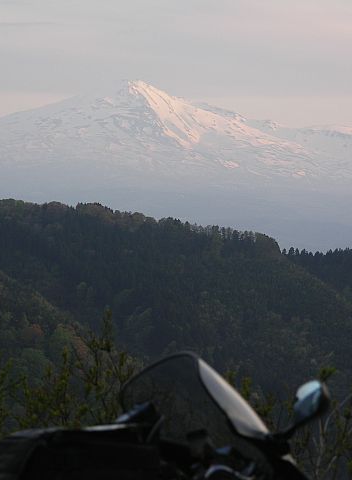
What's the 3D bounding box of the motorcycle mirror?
[{"bbox_3d":[0.409,0.543,8.600,0.170,0.185,0.100,0,0,37],"label":"motorcycle mirror"}]

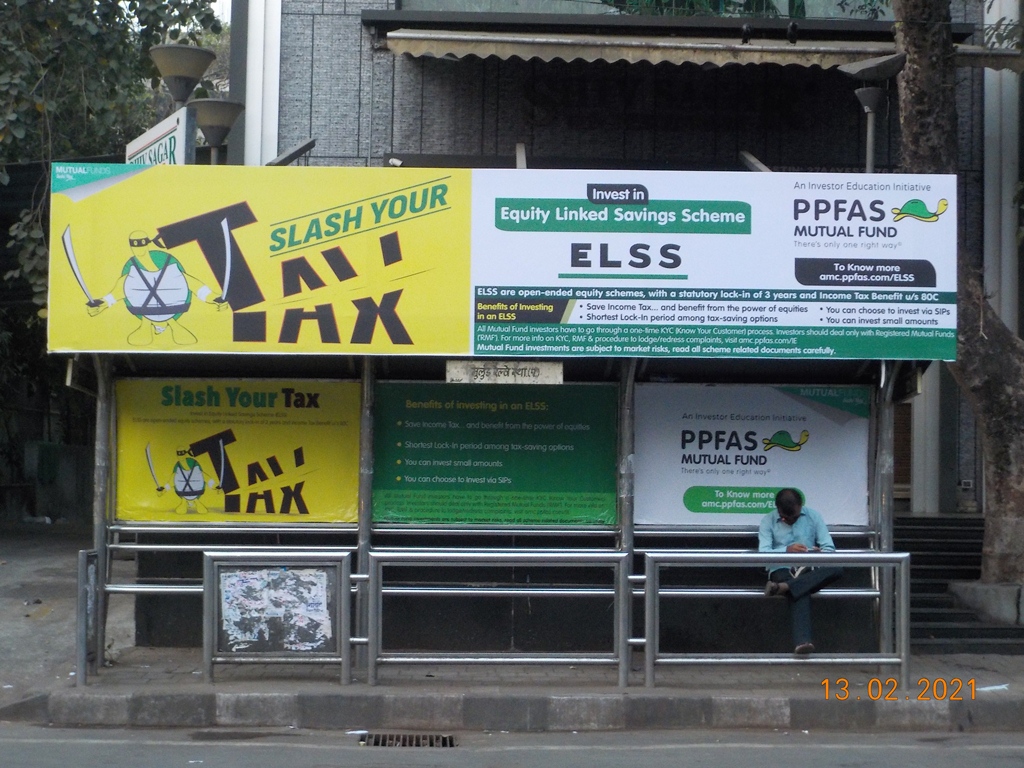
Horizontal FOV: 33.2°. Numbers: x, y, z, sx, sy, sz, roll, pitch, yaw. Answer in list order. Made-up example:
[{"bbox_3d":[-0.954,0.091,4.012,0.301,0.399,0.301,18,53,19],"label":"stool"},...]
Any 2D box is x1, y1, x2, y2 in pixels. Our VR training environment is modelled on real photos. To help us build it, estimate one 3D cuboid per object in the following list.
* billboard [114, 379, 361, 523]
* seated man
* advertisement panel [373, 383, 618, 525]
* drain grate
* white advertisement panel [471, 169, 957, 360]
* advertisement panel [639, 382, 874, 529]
[{"bbox_3d":[-1.828,0.447,11.519,1.656,0.968,0.050,1,-2,-3],"label":"billboard"},{"bbox_3d":[1.845,1.205,10.970,0.540,1.060,0.650,1,-2,-3],"label":"seated man"},{"bbox_3d":[-0.117,0.468,11.599,1.676,0.962,0.050,1,-2,-3],"label":"advertisement panel"},{"bbox_3d":[-0.579,2.023,9.645,0.567,0.040,0.475,1,-2,-3],"label":"drain grate"},{"bbox_3d":[1.216,-0.714,10.346,2.943,1.128,0.070,1,-2,-3],"label":"white advertisement panel"},{"bbox_3d":[1.598,0.483,11.679,1.667,0.972,0.050,1,-2,-3],"label":"advertisement panel"}]

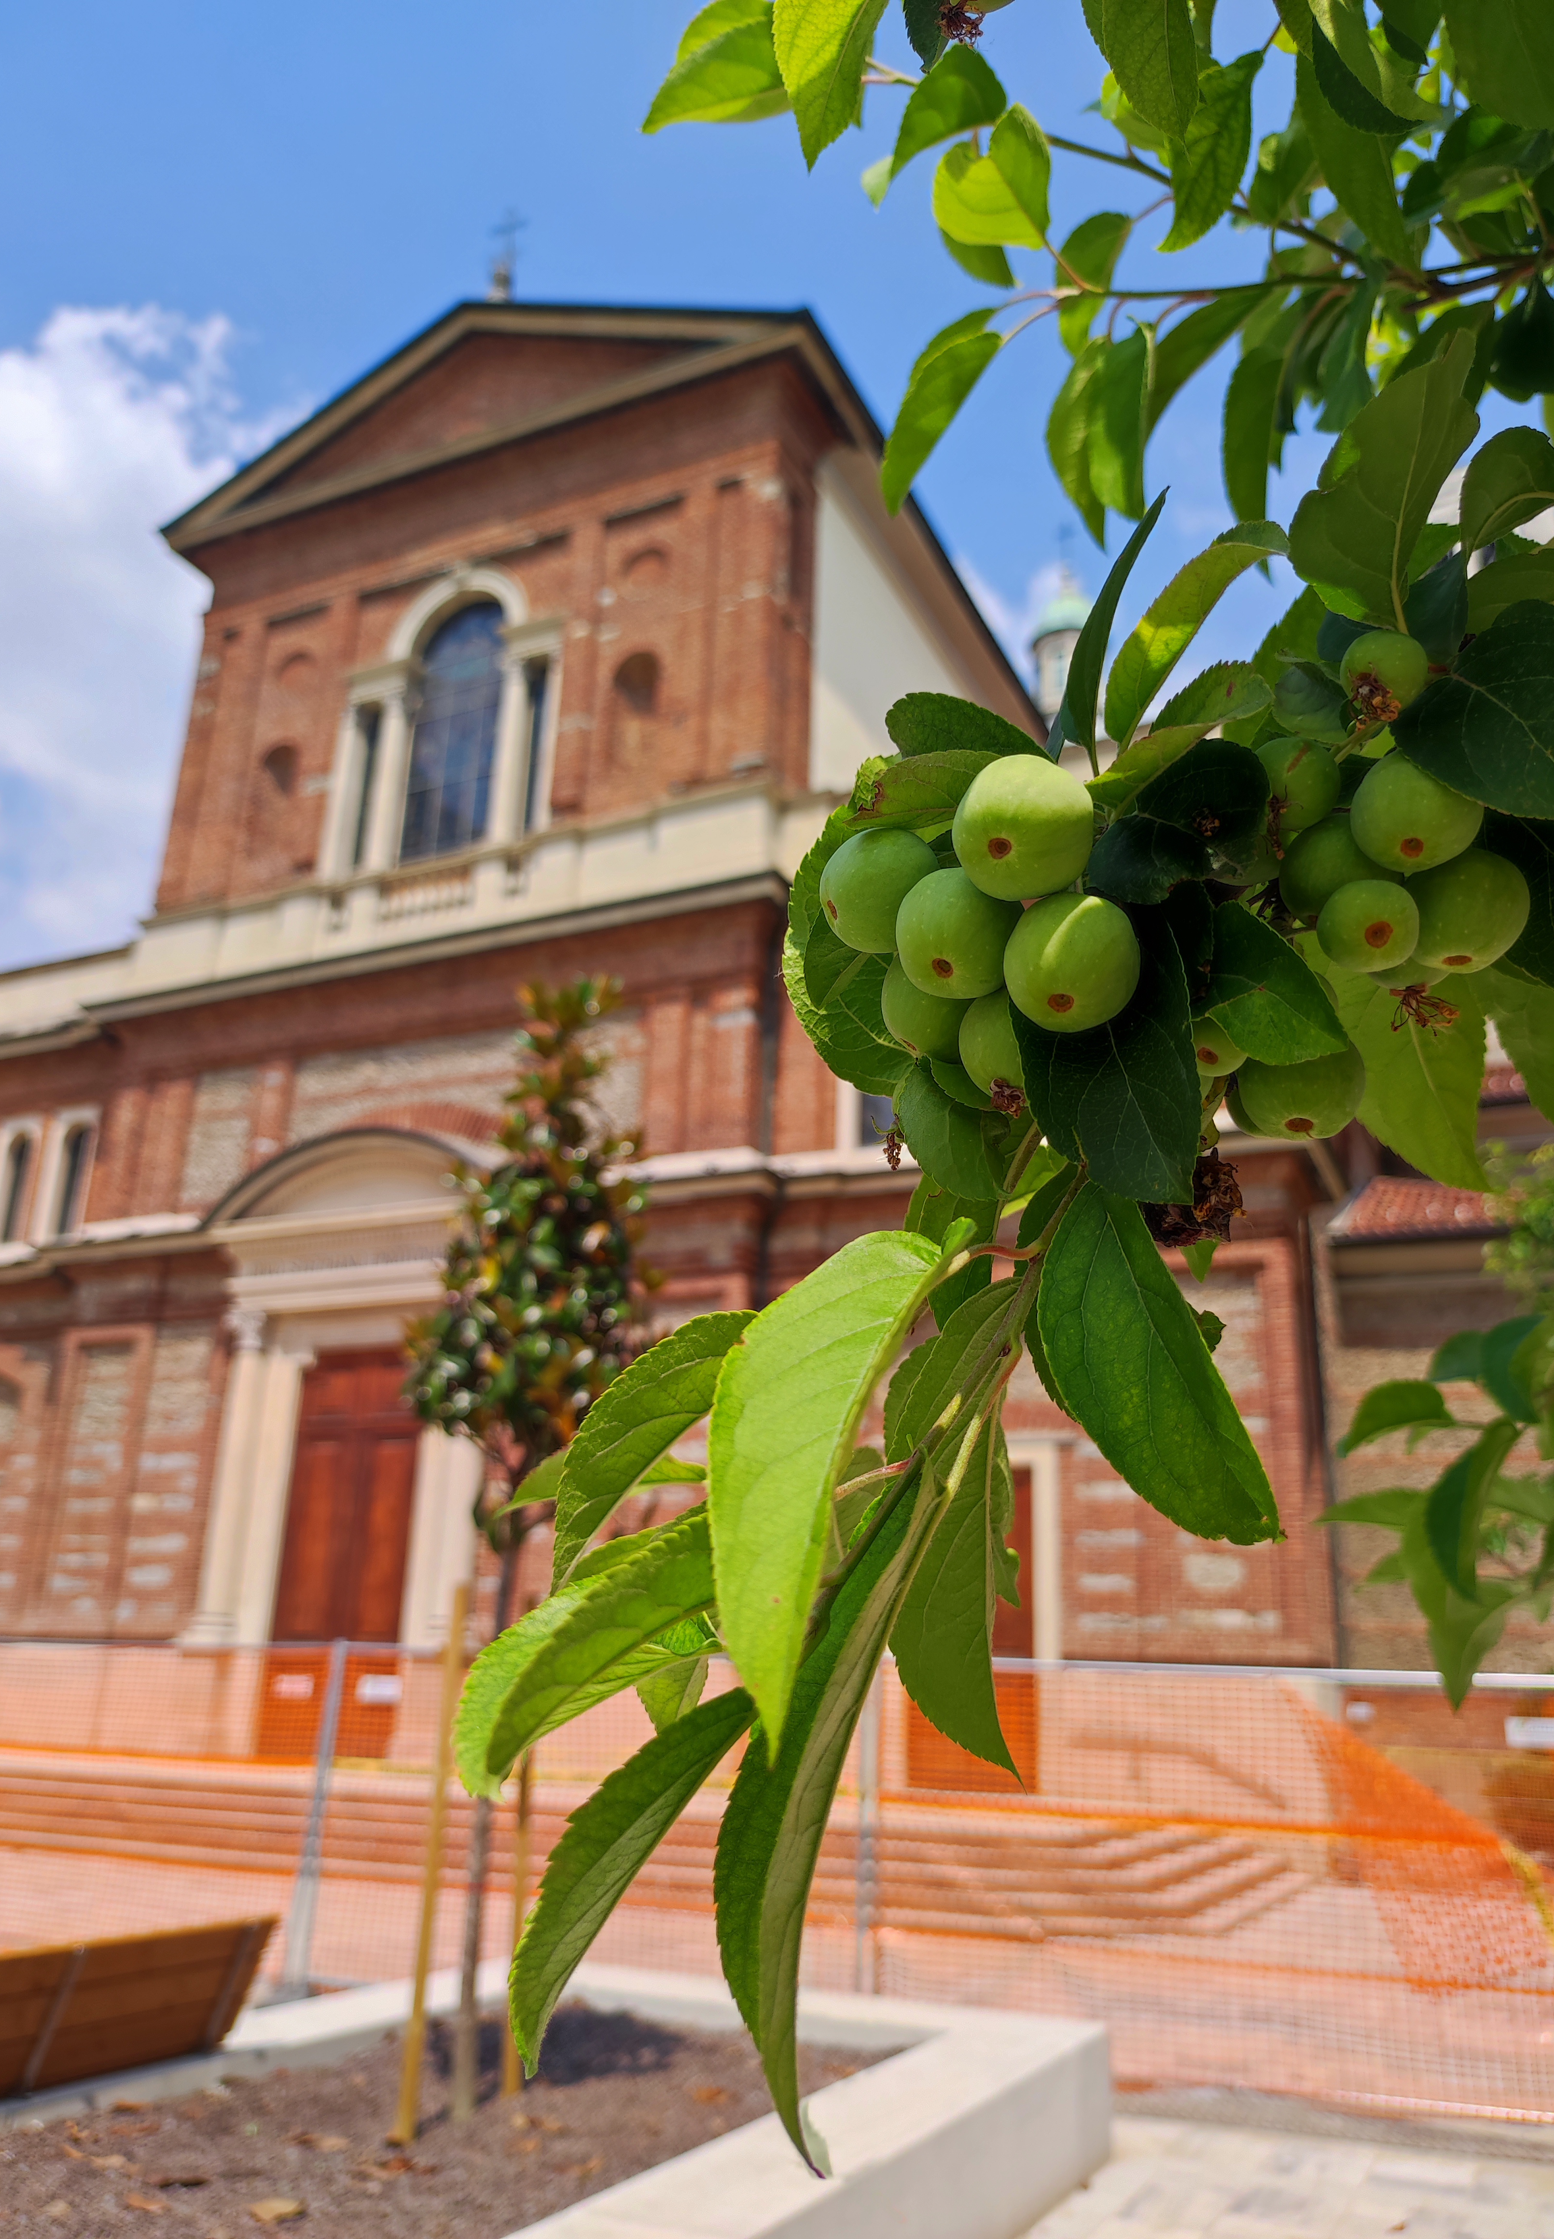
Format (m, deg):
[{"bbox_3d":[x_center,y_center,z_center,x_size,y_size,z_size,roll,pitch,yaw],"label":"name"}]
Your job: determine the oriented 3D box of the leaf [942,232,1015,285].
[{"bbox_3d":[0.066,-0.291,0.530,0.026,0.036,0.025,-1,-18,8],"label":"leaf"}]

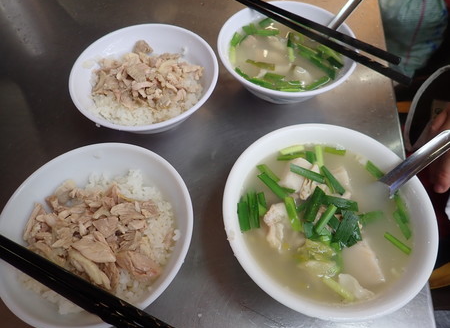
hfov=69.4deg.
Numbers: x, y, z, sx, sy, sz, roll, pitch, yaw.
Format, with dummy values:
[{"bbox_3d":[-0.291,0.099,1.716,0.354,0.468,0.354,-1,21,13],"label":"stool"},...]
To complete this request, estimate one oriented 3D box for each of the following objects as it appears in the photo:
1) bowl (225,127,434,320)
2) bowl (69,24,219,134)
[{"bbox_3d":[0.066,0.042,0.235,0.135,0.057,0.135,0,59,0],"label":"bowl"},{"bbox_3d":[-0.069,-0.068,0.304,0.128,0.051,0.128,0,59,0],"label":"bowl"}]

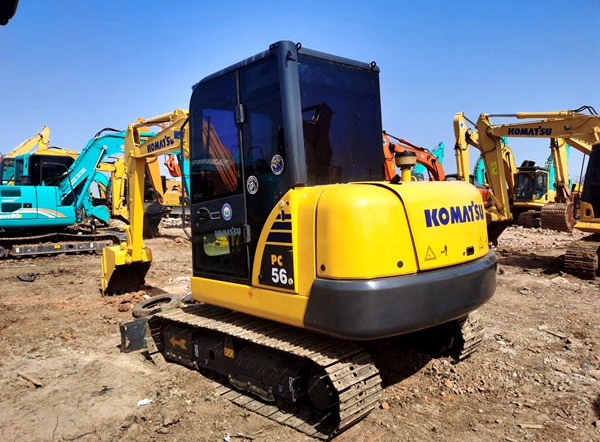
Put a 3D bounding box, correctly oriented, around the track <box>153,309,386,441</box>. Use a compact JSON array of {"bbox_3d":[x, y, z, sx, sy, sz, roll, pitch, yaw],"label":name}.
[{"bbox_3d":[-0.490,1.117,3.836,0.410,0.540,2.530,-6,4,-44],"label":"track"}]

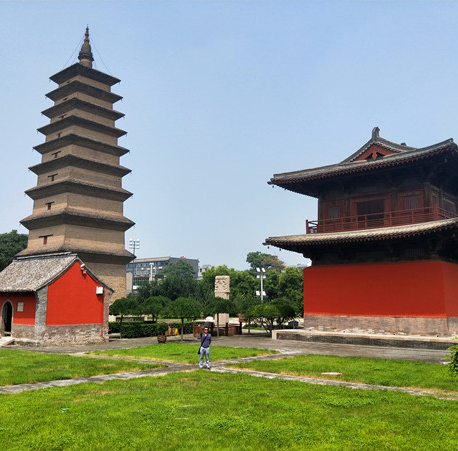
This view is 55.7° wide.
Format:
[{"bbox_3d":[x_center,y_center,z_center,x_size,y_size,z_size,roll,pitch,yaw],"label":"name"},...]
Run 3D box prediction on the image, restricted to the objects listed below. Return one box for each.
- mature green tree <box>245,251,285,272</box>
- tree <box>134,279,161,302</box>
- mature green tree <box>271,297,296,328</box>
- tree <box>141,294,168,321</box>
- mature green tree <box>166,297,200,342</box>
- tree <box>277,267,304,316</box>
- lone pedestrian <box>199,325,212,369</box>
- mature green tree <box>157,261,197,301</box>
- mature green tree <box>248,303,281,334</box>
[{"bbox_3d":[7.452,11.346,87.333,8.500,12.680,8.500,-1,-10,5],"label":"mature green tree"},{"bbox_3d":[-12.537,11.265,67.065,5.000,6.100,5.000,2,-10,-10],"label":"tree"},{"bbox_3d":[5.170,8.619,41.638,3.038,3.176,3.038,0,-10,0],"label":"mature green tree"},{"bbox_3d":[-6.107,7.484,35.745,2.525,3.386,2.525,0,-10,0],"label":"tree"},{"bbox_3d":[-3.328,6.758,31.101,2.713,3.219,2.713,0,-10,0],"label":"mature green tree"},{"bbox_3d":[9.212,9.535,61.266,6.000,7.470,6.000,-2,-10,8],"label":"tree"},{"bbox_3d":[-0.964,5.038,17.908,0.550,1.720,0.360,0,-10,0],"label":"lone pedestrian"},{"bbox_3d":[-7.388,9.778,65.291,6.391,9.027,6.391,0,-10,0],"label":"mature green tree"},{"bbox_3d":[3.021,7.981,36.674,2.940,2.727,2.940,0,-10,0],"label":"mature green tree"}]

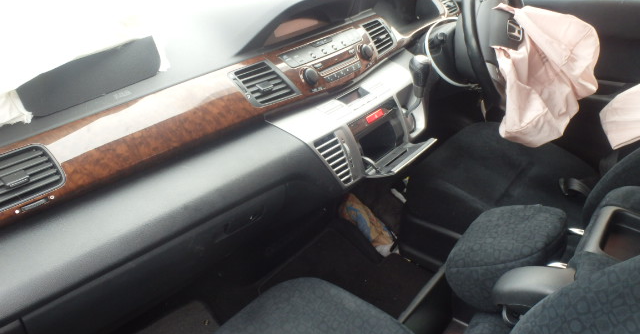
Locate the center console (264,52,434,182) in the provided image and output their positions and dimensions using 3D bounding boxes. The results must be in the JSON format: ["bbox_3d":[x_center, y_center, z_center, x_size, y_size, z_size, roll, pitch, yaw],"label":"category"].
[{"bbox_3d":[0.121,-0.095,1.050,0.180,0.185,0.440,22,37,32],"label":"center console"}]

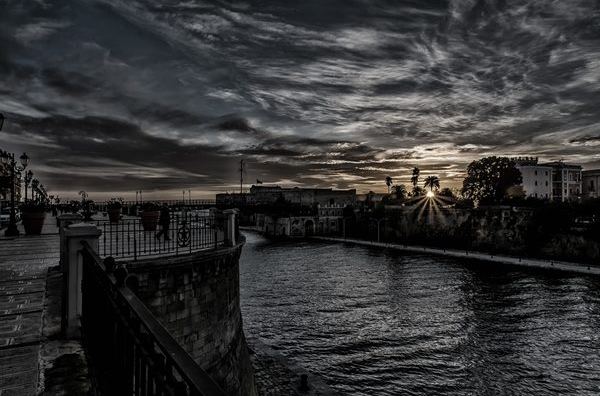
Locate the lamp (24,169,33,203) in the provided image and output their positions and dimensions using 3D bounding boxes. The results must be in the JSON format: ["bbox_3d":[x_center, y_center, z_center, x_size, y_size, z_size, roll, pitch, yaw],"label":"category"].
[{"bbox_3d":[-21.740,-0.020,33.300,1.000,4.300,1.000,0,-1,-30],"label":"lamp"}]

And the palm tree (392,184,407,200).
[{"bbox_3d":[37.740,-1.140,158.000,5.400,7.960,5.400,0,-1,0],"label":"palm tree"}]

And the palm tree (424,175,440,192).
[{"bbox_3d":[49.300,-2.980,155.000,6.000,11.530,6.000,0,-1,0],"label":"palm tree"}]

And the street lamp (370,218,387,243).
[{"bbox_3d":[16.960,6.810,90.000,3.800,5.600,0.600,0,-1,-12],"label":"street lamp"}]

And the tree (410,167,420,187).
[{"bbox_3d":[46.580,-4.840,168.000,3.800,15.730,3.800,0,-1,0],"label":"tree"}]

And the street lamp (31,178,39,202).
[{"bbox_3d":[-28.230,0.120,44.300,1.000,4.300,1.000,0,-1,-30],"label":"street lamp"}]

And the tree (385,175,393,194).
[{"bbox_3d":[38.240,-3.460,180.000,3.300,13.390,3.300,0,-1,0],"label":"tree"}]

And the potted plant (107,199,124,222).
[{"bbox_3d":[-16.830,1.140,38.000,1.500,2.150,1.500,0,-1,0],"label":"potted plant"}]

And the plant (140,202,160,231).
[{"bbox_3d":[-9.370,1.160,26.100,1.300,1.760,1.300,0,-1,0],"label":"plant"}]

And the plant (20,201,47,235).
[{"bbox_3d":[-14.710,1.080,23.000,1.420,1.870,1.420,0,-1,0],"label":"plant"}]

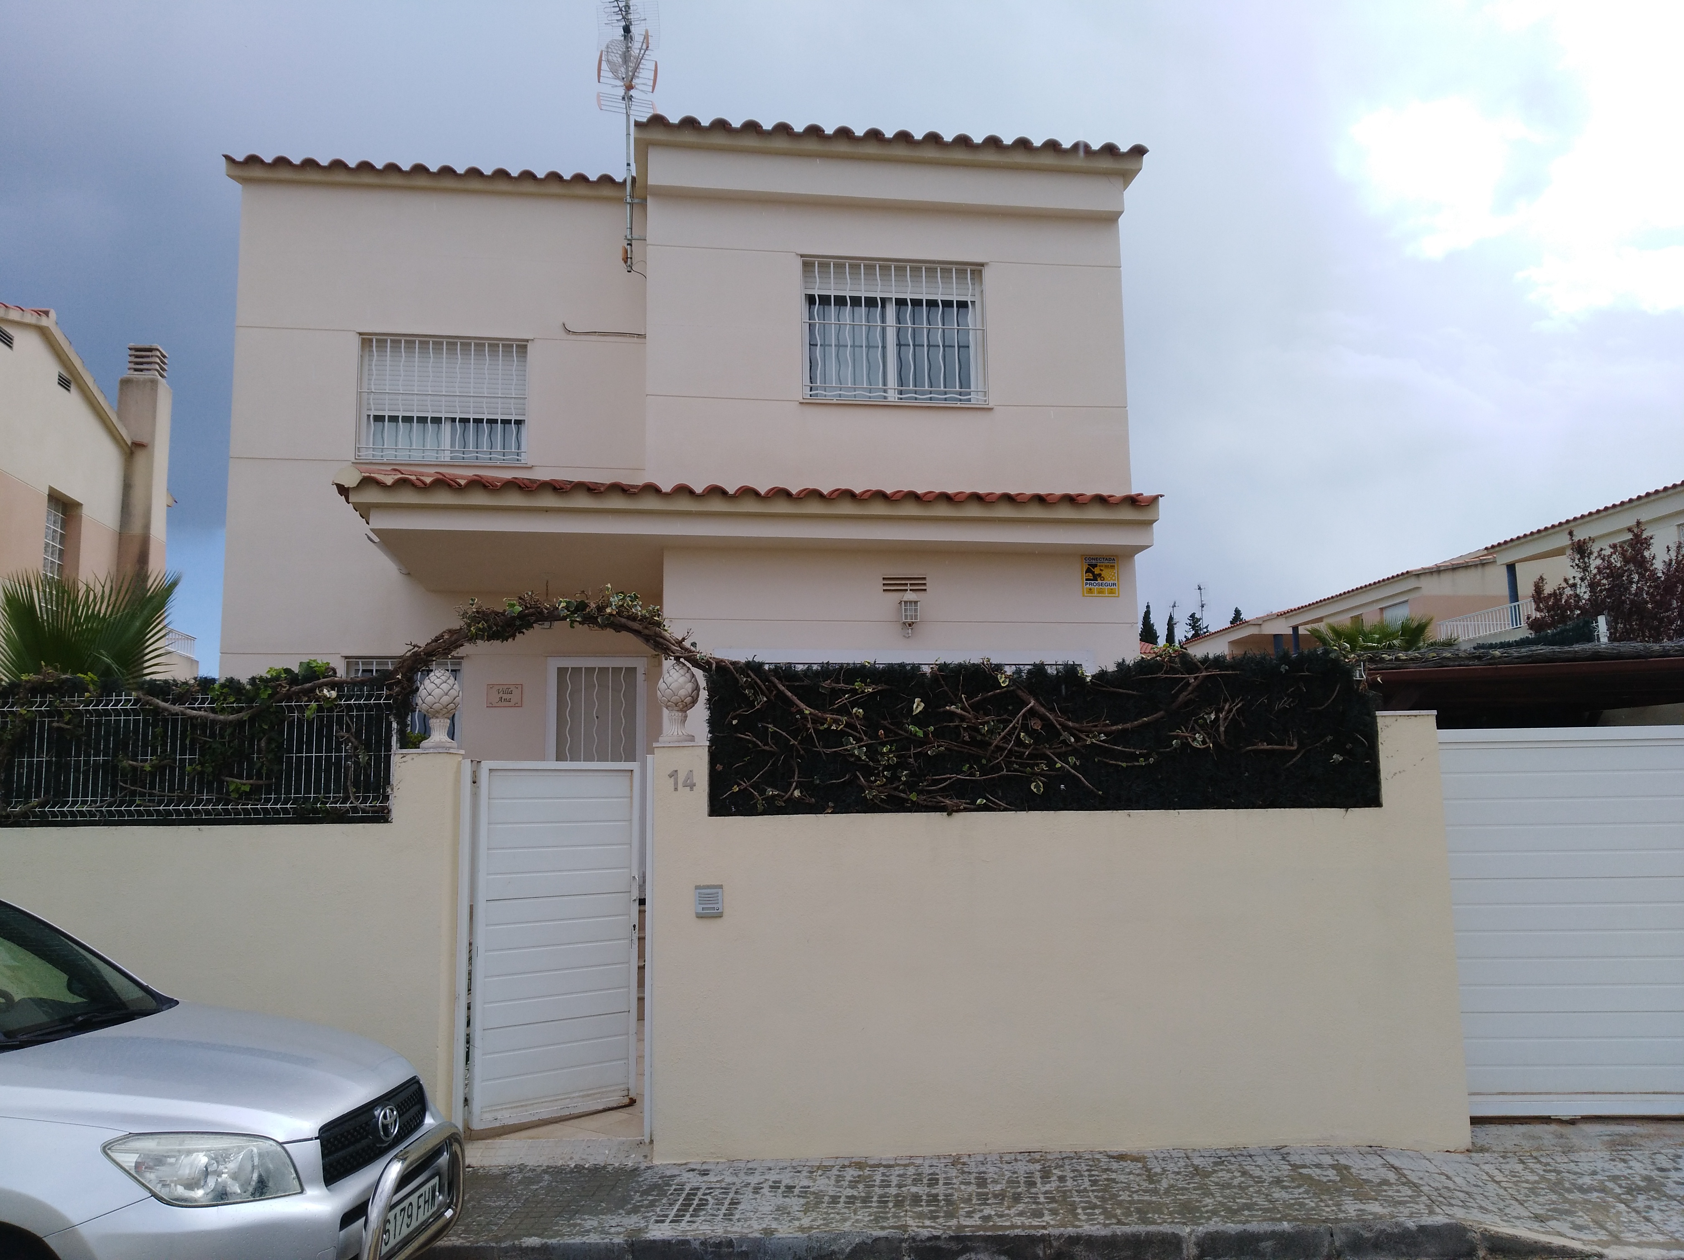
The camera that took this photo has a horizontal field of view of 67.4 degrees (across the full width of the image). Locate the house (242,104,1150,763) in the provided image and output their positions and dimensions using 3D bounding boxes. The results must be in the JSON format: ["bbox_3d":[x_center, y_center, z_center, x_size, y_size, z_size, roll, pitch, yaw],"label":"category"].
[{"bbox_3d":[-1.871,-0.309,12.851,7.650,6.800,8.200,0,-7,-8],"label":"house"}]

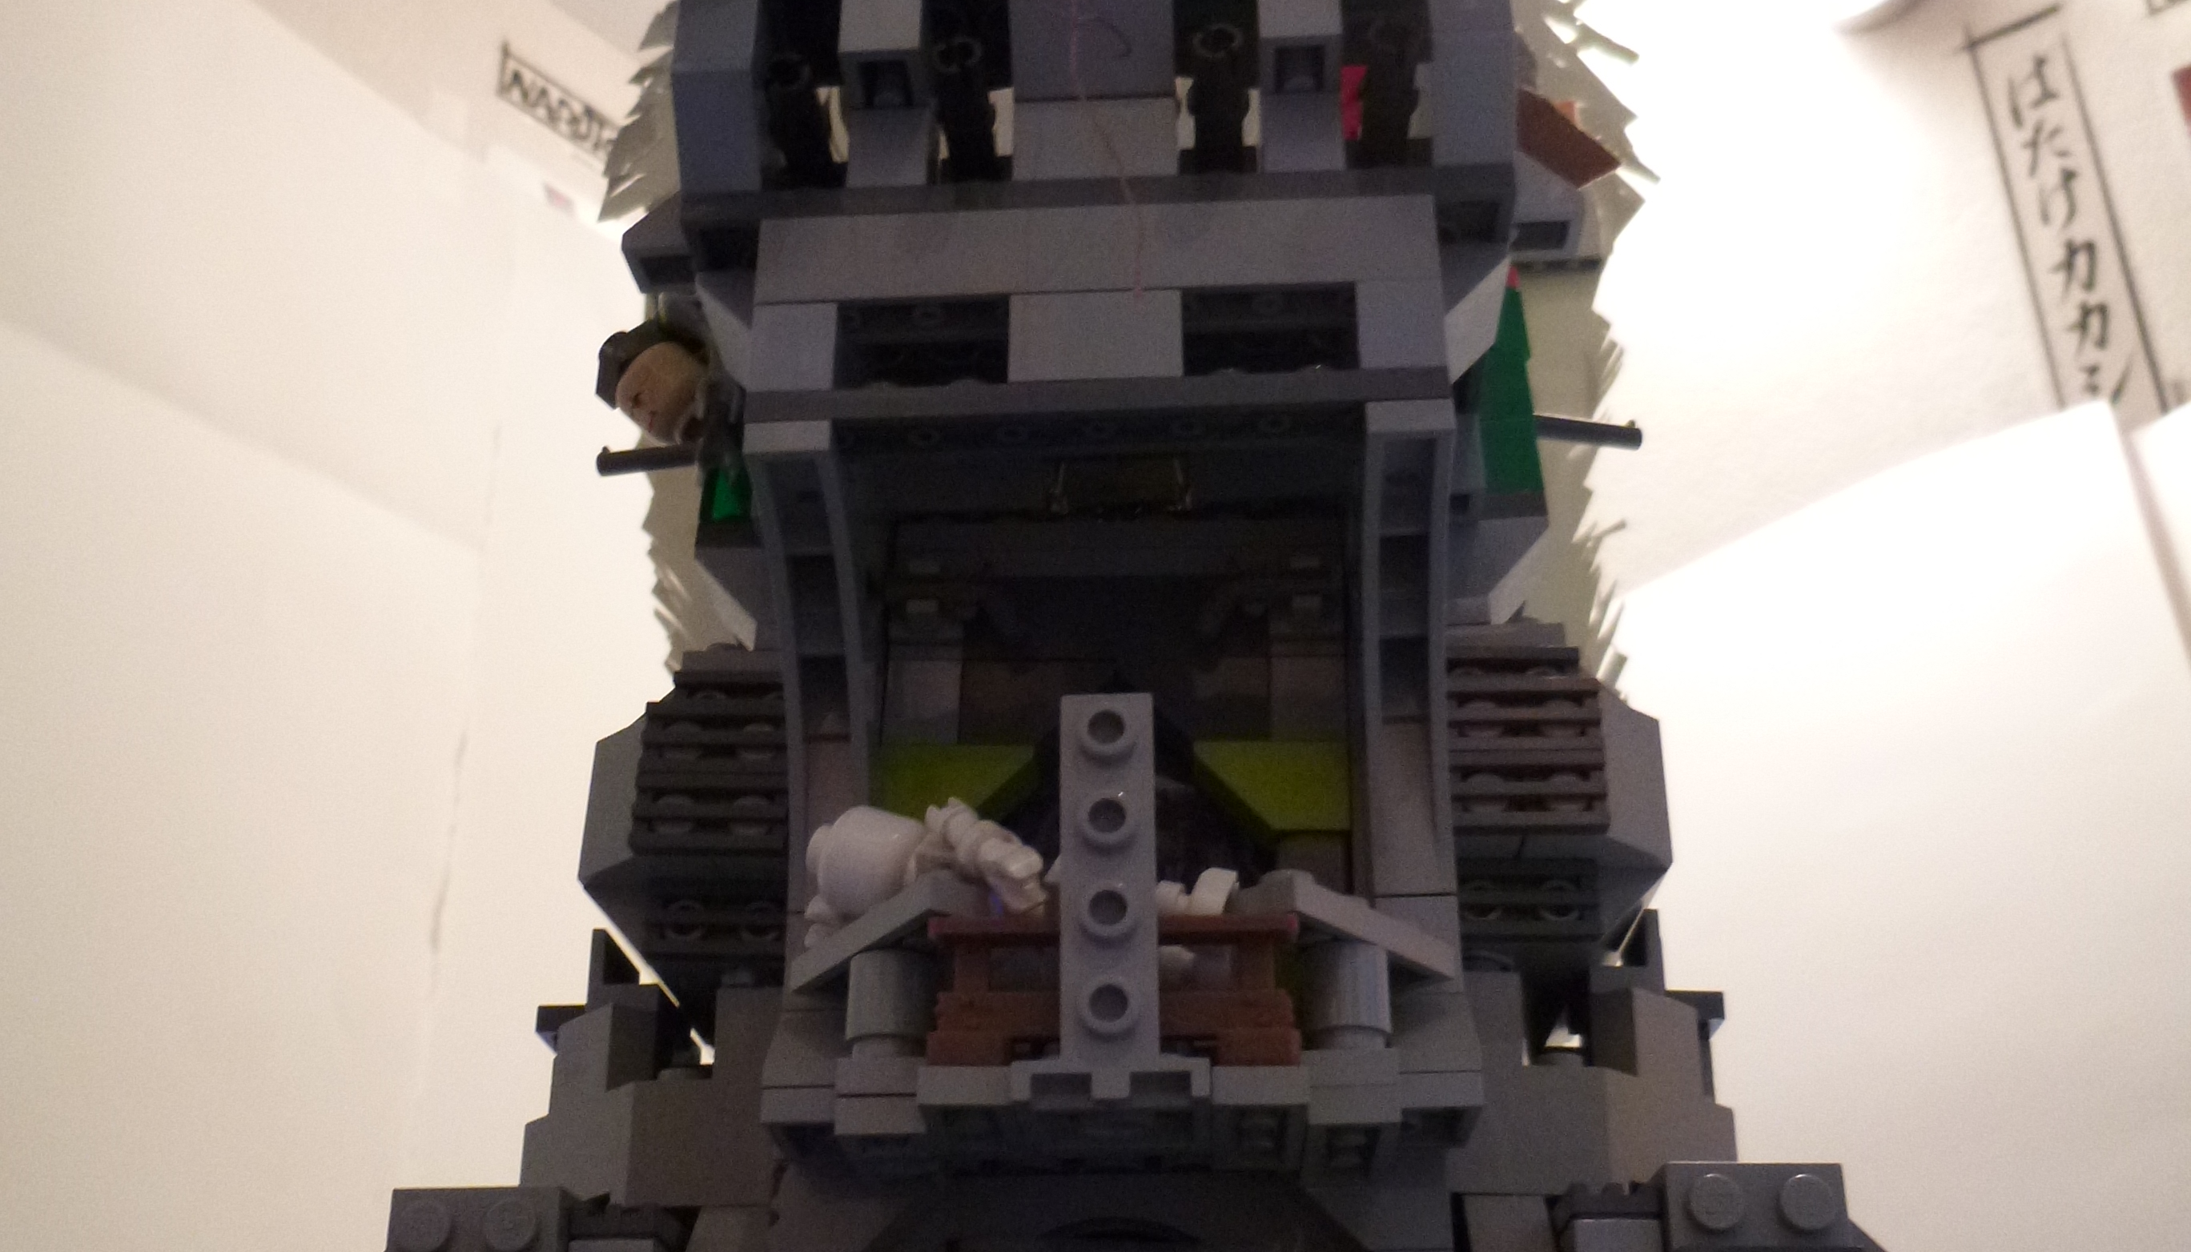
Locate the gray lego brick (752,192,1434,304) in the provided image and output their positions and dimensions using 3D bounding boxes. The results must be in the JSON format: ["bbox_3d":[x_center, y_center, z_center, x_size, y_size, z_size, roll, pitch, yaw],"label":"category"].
[{"bbox_3d":[0.000,-0.034,0.202,0.064,0.010,0.008,-2,-25,2],"label":"gray lego brick"}]

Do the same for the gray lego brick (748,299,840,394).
[{"bbox_3d":[-0.028,-0.024,0.199,0.008,0.010,0.008,-2,-25,2],"label":"gray lego brick"}]

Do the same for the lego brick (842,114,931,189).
[{"bbox_3d":[-0.020,-0.045,0.209,0.008,0.010,0.008,-2,-25,2],"label":"lego brick"}]

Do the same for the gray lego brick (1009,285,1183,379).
[{"bbox_3d":[0.001,-0.025,0.198,0.016,0.010,0.008,-2,-25,2],"label":"gray lego brick"}]

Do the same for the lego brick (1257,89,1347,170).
[{"bbox_3d":[0.020,-0.046,0.208,0.008,0.010,0.008,-2,-25,2],"label":"lego brick"}]

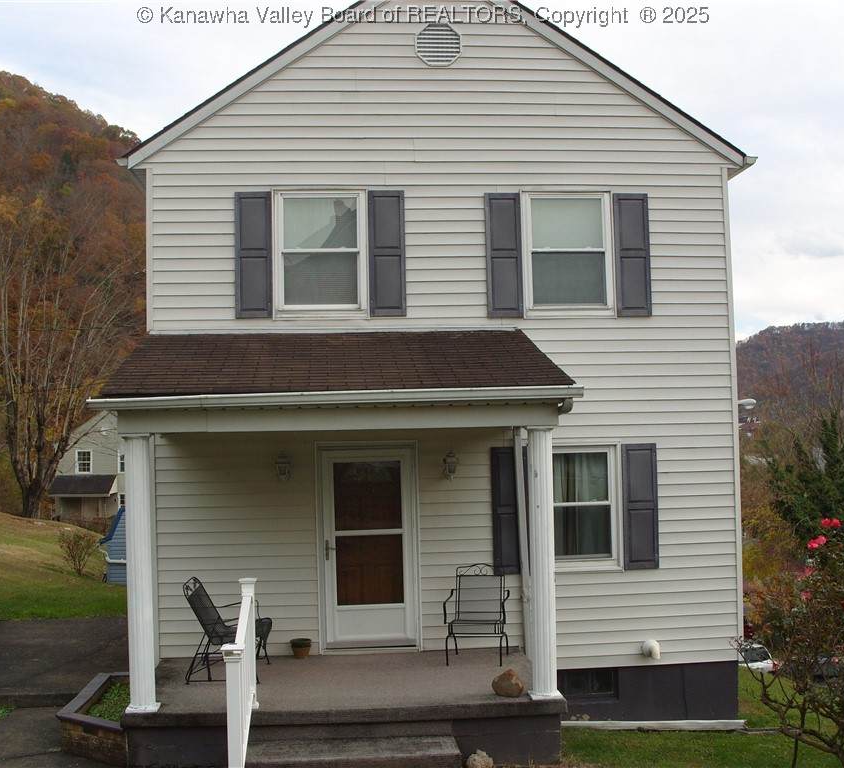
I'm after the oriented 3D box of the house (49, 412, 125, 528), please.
[{"bbox_3d":[-18.357,5.084,62.489,6.400,7.200,9.000,-1,-3,-4],"label":"house"}]

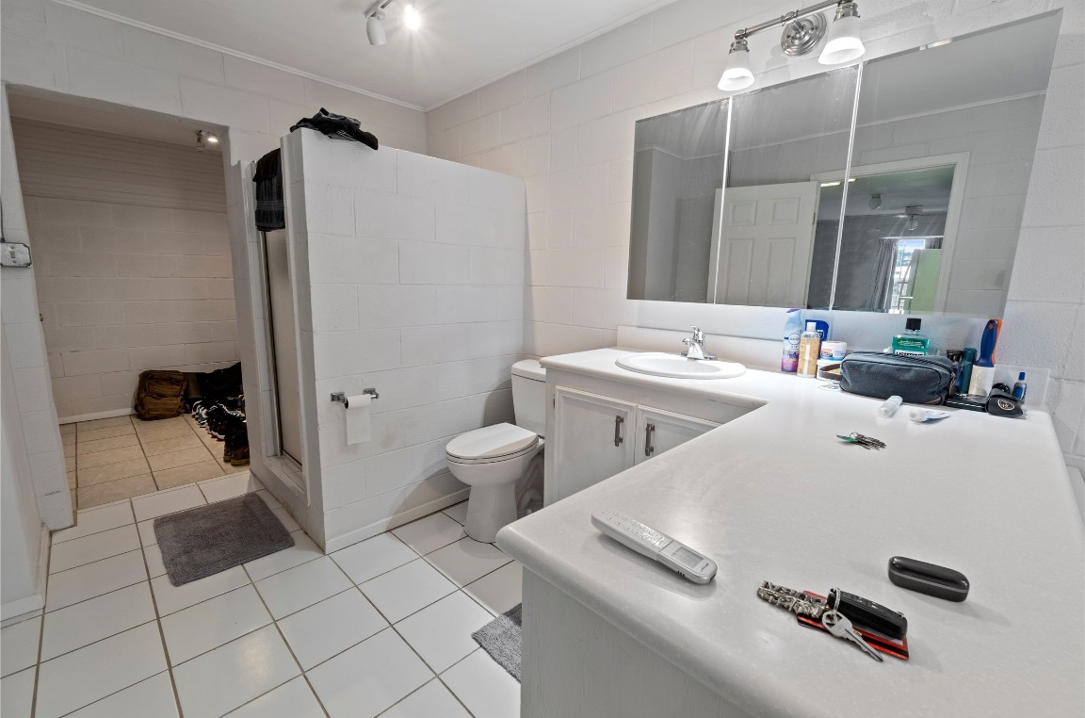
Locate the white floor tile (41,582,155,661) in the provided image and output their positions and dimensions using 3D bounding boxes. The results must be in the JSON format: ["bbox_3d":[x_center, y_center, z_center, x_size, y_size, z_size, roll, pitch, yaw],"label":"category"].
[{"bbox_3d":[-1.608,0.944,1.647,0.303,0.010,0.296,10,13,44],"label":"white floor tile"}]

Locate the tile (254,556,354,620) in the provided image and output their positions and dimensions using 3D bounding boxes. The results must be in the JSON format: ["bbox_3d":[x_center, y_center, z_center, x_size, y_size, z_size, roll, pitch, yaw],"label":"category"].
[{"bbox_3d":[-0.970,0.924,1.841,0.299,0.010,0.298,10,13,44],"label":"tile"}]

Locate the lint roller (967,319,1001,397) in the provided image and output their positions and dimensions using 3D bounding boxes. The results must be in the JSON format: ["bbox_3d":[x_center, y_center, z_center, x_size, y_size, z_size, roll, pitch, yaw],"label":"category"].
[{"bbox_3d":[1.277,-0.002,1.301,0.050,0.220,0.050,11,13,44],"label":"lint roller"}]

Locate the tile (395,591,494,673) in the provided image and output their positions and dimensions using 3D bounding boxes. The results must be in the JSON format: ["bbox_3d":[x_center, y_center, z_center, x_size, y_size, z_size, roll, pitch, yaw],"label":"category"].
[{"bbox_3d":[-0.342,1.000,1.676,0.298,0.010,0.298,11,13,44],"label":"tile"}]

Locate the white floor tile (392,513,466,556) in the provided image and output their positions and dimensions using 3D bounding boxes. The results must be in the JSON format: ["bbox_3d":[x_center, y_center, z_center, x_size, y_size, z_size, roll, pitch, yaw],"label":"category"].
[{"bbox_3d":[-0.568,0.886,2.320,0.298,0.010,0.298,11,13,44],"label":"white floor tile"}]

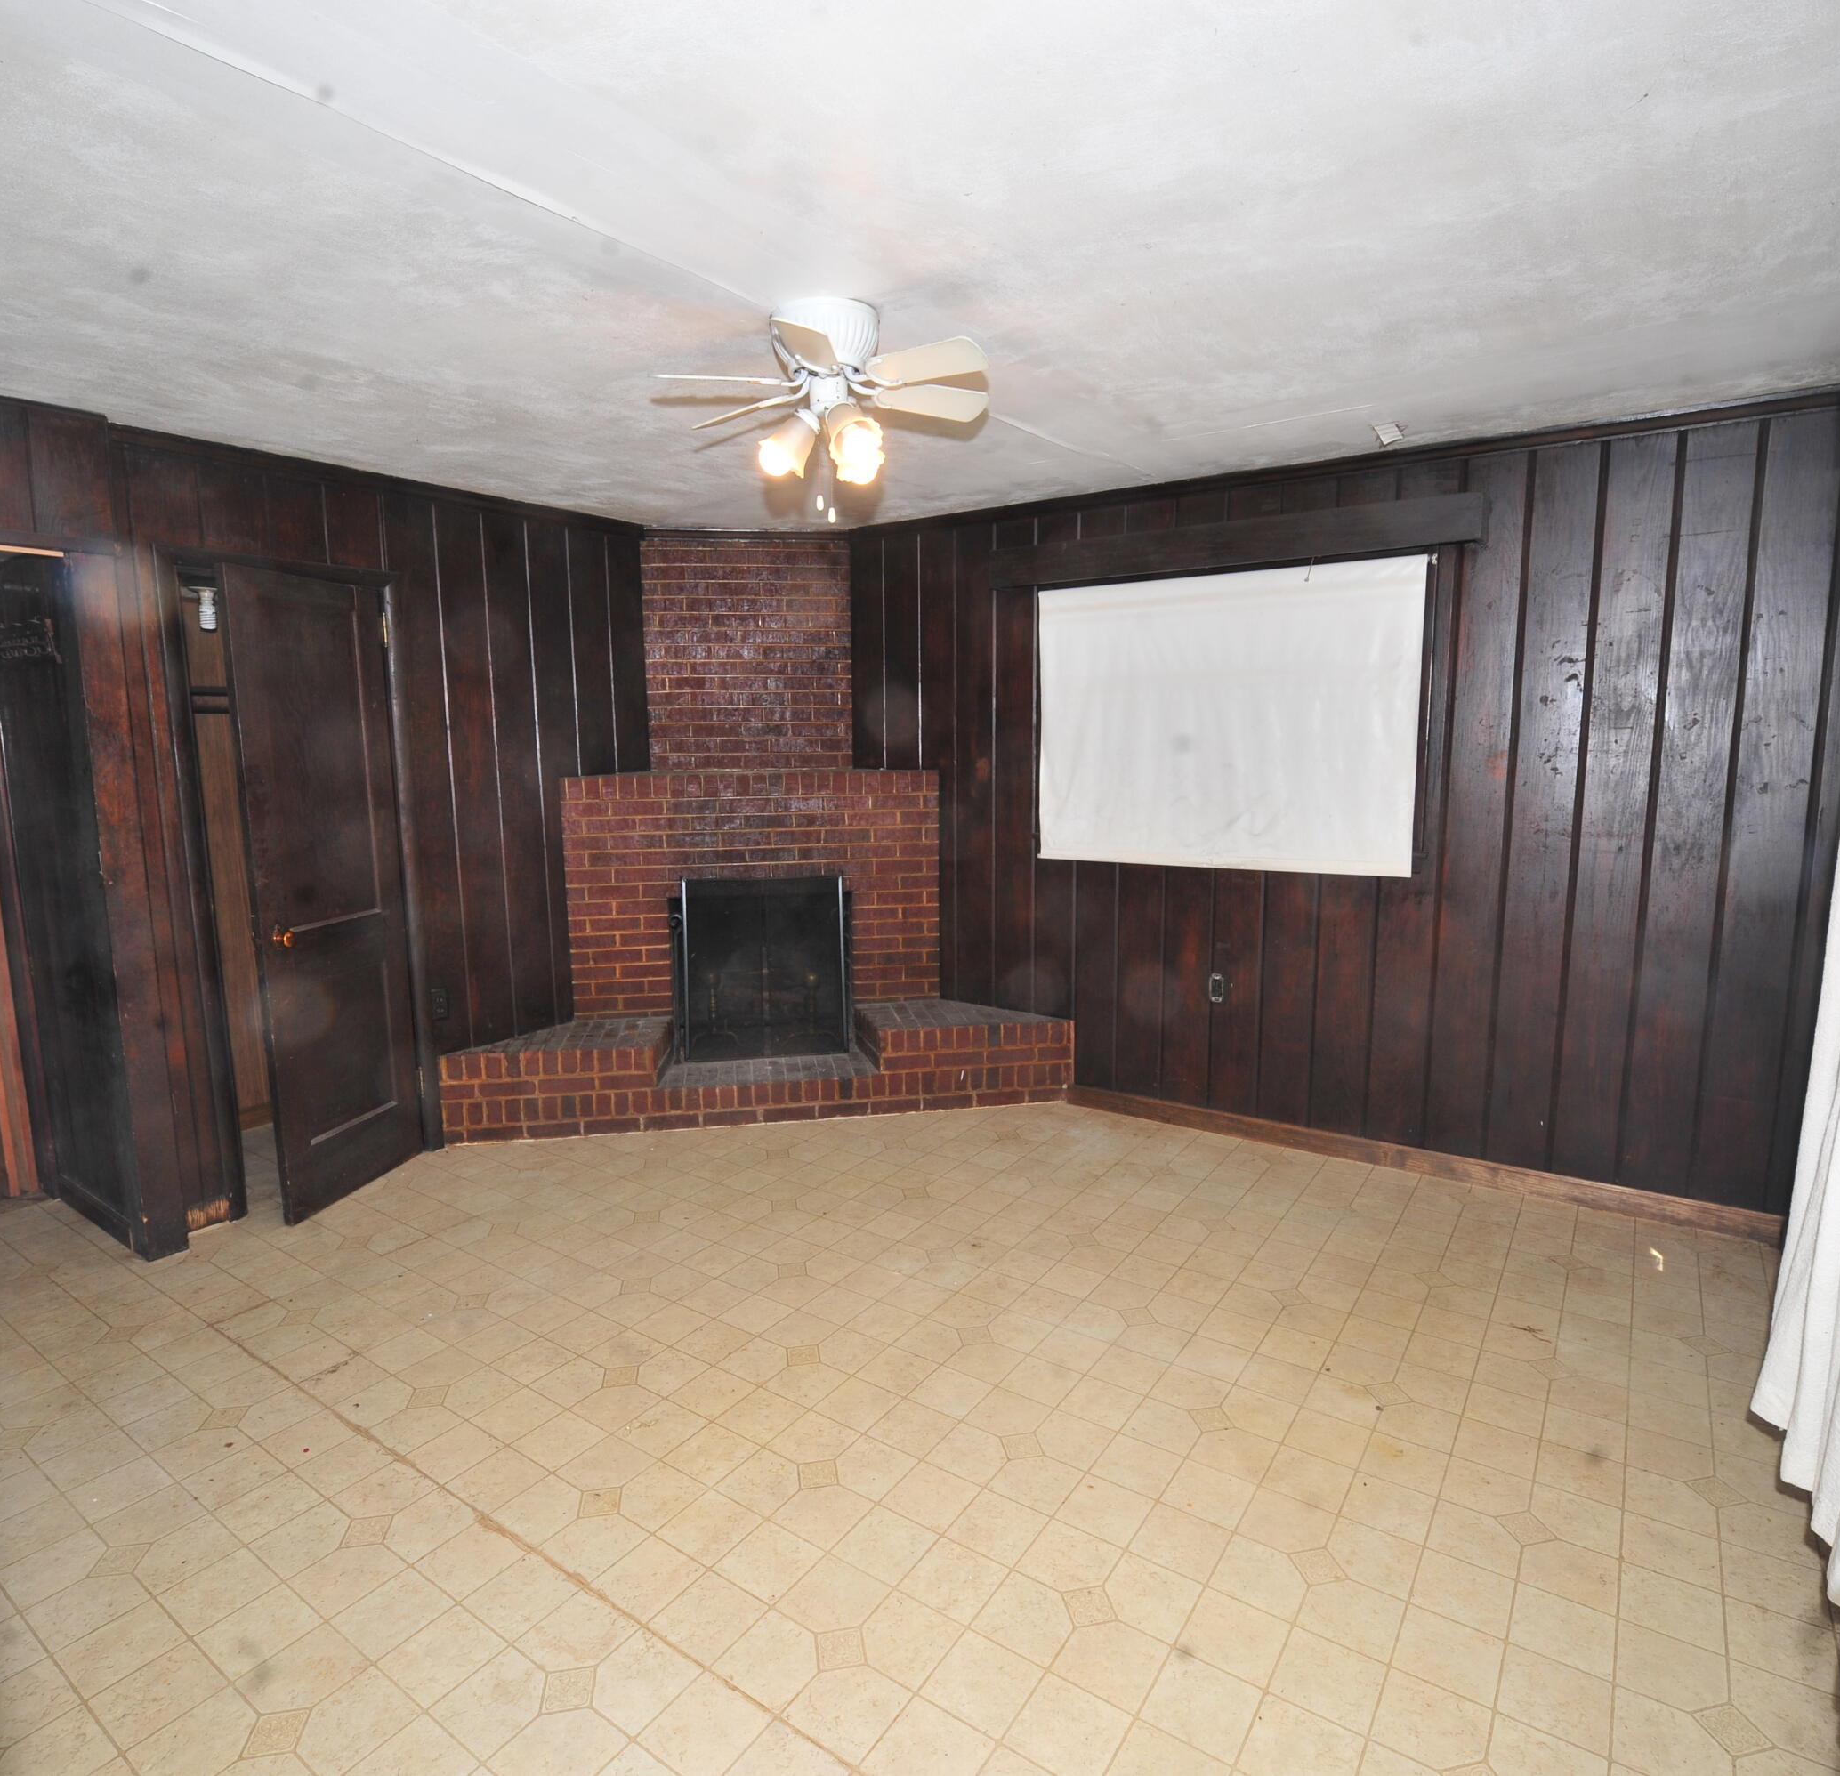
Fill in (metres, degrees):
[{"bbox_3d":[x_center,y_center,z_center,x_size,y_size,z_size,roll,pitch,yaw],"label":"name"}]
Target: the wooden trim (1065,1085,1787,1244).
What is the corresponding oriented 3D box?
[{"bbox_3d":[1.562,0.909,3.583,2.253,0.088,0.024,5,10,32],"label":"wooden trim"}]

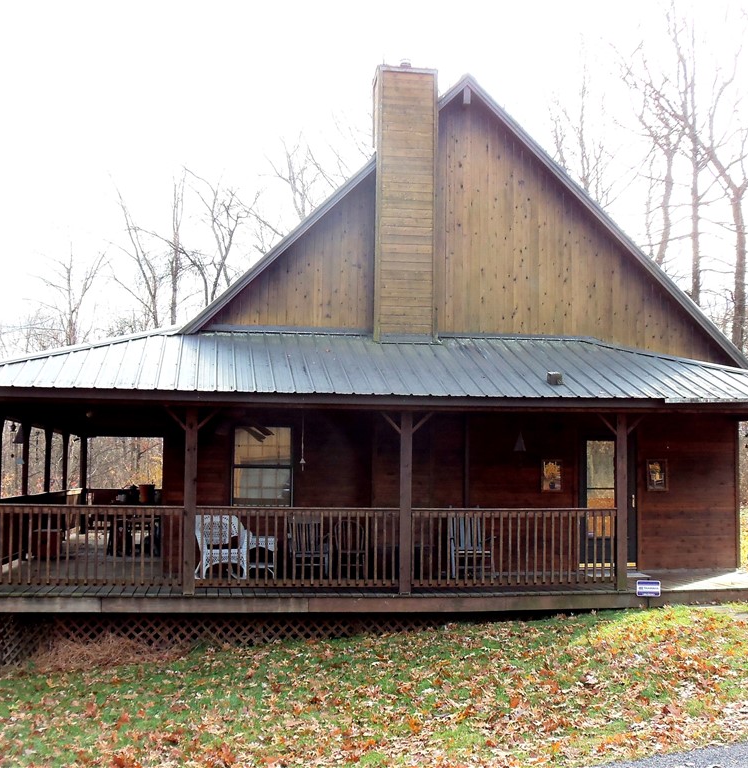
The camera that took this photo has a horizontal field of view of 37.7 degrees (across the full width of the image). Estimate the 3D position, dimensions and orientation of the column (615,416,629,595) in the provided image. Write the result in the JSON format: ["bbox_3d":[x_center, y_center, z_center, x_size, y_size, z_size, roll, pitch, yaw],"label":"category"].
[{"bbox_3d":[3.129,1.490,13.878,0.140,2.180,0.140,1,-5,-8],"label":"column"}]

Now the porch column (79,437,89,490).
[{"bbox_3d":[-6.635,2.322,25.086,0.138,2.190,0.138,1,-5,-8],"label":"porch column"}]

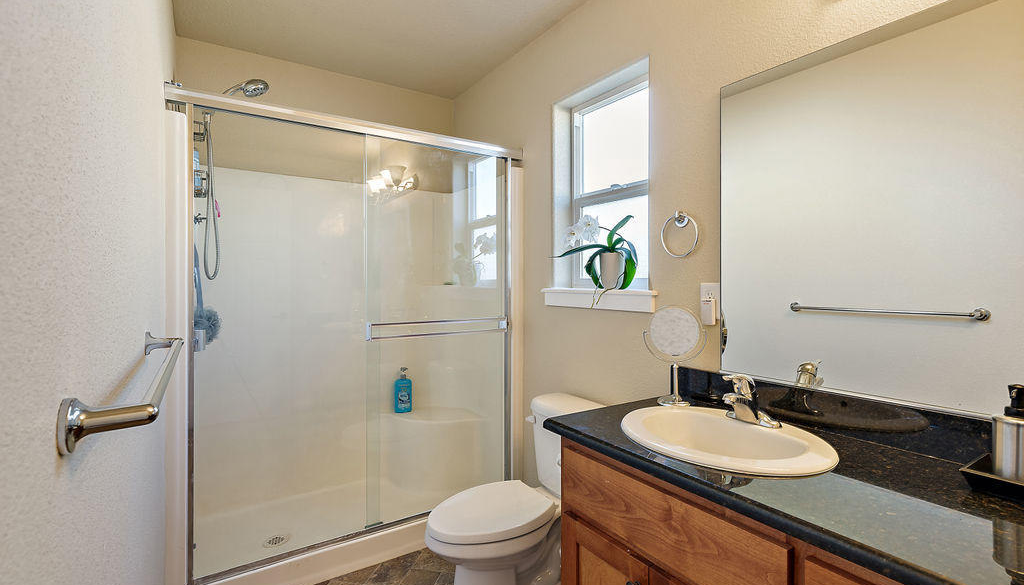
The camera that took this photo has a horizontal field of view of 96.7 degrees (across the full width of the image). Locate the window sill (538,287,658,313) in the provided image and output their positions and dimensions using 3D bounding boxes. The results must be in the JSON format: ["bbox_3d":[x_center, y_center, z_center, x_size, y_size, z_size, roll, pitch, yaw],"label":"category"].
[{"bbox_3d":[0.389,0.028,1.988,0.150,0.083,0.670,0,1,-34],"label":"window sill"}]

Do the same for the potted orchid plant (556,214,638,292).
[{"bbox_3d":[0.377,-0.170,1.956,0.200,0.315,0.400,0,1,-34],"label":"potted orchid plant"}]

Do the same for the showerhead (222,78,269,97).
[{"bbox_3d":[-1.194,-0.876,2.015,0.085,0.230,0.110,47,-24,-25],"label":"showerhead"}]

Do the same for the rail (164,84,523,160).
[{"bbox_3d":[-0.580,-0.712,2.002,1.510,0.058,0.055,0,1,-34],"label":"rail"}]

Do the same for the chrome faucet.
[{"bbox_3d":[0.628,0.293,1.247,0.185,0.142,0.150,0,1,-34],"label":"chrome faucet"}]

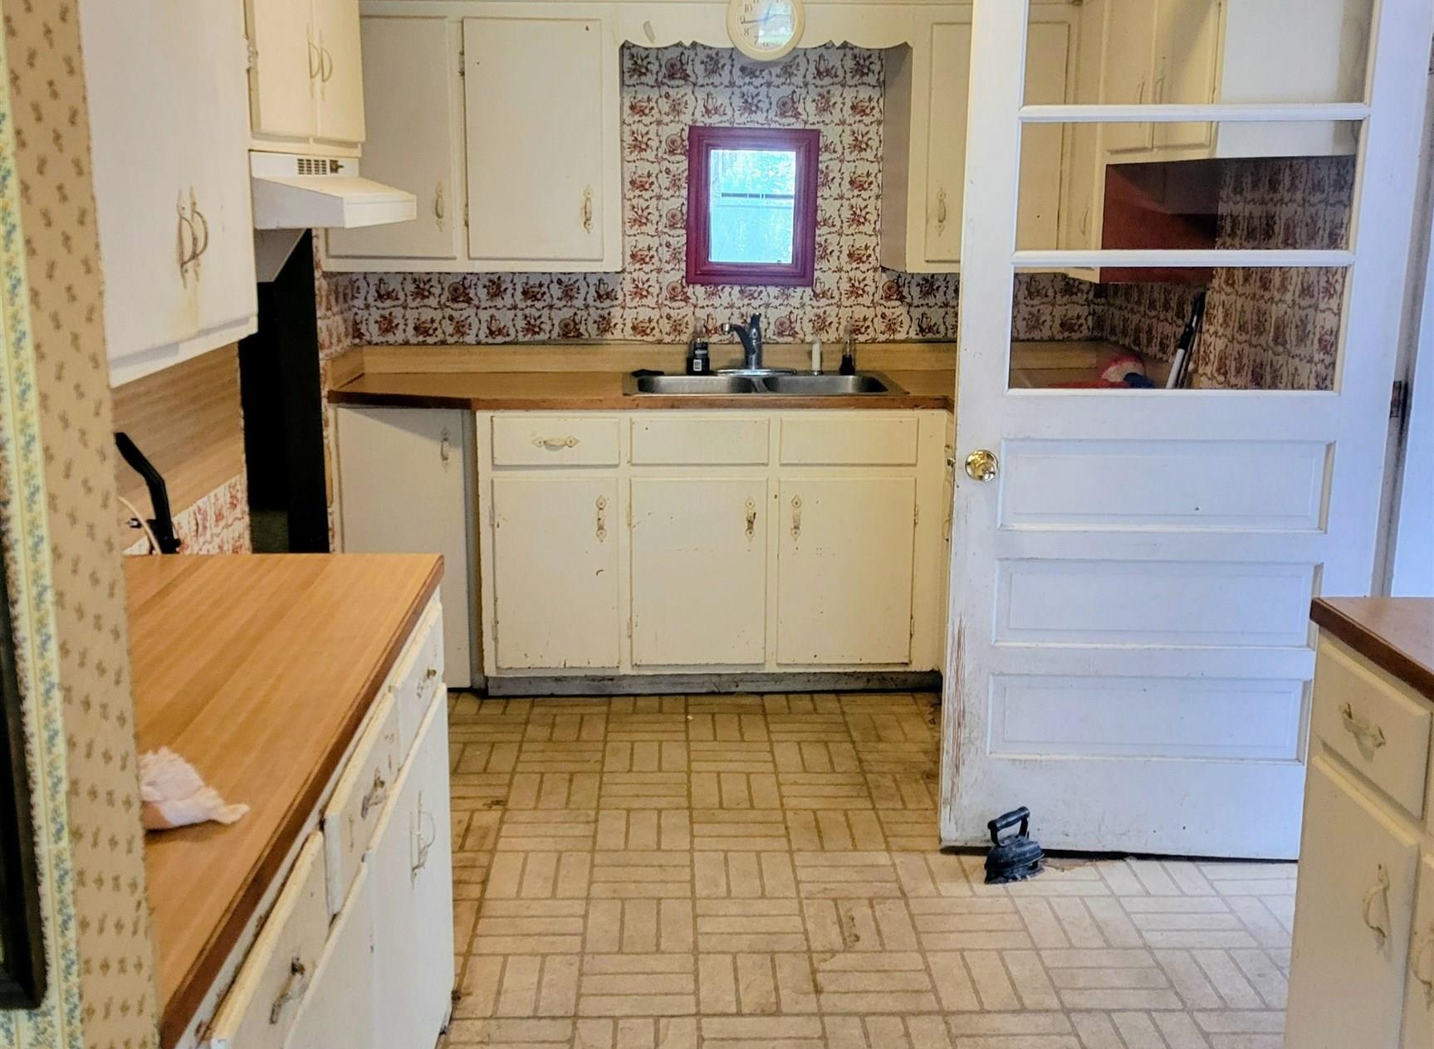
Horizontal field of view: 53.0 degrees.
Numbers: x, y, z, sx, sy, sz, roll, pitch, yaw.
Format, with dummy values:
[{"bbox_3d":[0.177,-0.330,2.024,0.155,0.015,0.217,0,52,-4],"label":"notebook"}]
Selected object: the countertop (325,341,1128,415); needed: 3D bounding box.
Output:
[{"bbox_3d":[0.052,-0.443,4.314,2.360,0.125,0.650,0,13,-2],"label":"countertop"}]

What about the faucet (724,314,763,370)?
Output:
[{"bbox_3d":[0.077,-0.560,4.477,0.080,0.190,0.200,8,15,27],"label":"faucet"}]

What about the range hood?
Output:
[{"bbox_3d":[-0.866,-0.653,2.786,0.435,0.123,0.810,0,13,-2],"label":"range hood"}]

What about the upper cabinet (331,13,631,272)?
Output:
[{"bbox_3d":[-0.708,-1.144,4.288,0.860,0.748,0.330,0,13,-2],"label":"upper cabinet"}]

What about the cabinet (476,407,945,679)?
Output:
[{"bbox_3d":[-0.020,0.012,4.467,1.375,0.847,0.560,0,13,-2],"label":"cabinet"}]

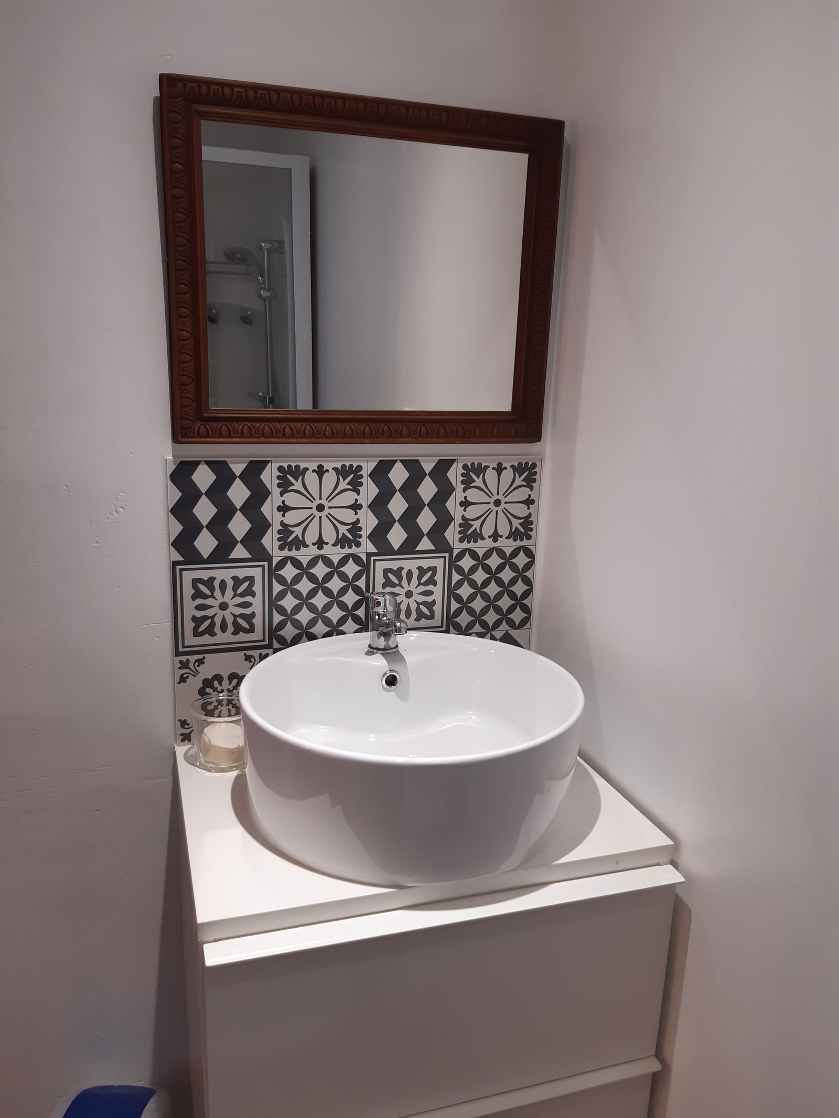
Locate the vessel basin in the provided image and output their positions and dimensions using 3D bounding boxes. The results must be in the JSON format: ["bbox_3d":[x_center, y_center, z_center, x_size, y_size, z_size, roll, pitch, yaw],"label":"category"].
[{"bbox_3d":[-0.013,0.257,1.171,0.461,0.177,0.461,2,13,0],"label":"vessel basin"}]

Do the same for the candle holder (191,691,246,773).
[{"bbox_3d":[-0.295,0.267,1.288,0.098,0.087,0.098,-2,14,-18],"label":"candle holder"}]

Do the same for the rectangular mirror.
[{"bbox_3d":[-0.071,-0.411,1.240,0.579,0.477,0.030,-2,16,-18],"label":"rectangular mirror"}]

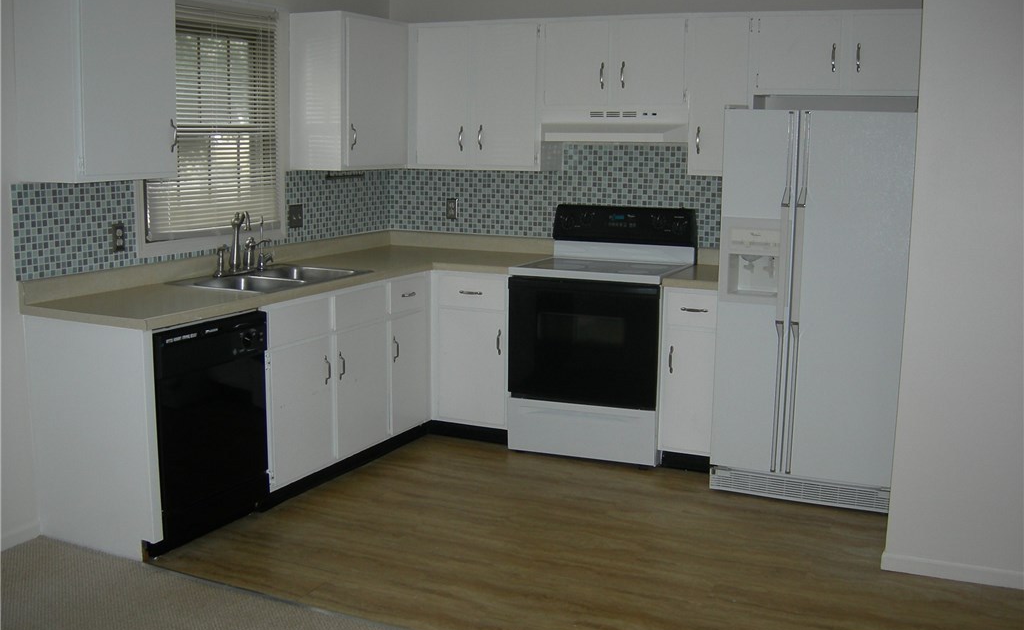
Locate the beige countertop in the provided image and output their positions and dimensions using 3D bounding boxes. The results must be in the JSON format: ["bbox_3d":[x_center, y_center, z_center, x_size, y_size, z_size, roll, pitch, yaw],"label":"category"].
[{"bbox_3d":[-0.319,-0.161,4.589,2.125,0.131,2.504,5,11,27],"label":"beige countertop"}]

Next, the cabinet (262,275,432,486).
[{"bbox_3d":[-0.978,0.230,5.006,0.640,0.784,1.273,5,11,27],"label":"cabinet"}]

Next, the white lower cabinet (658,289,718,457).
[{"bbox_3d":[0.937,0.224,5.085,0.275,0.784,0.605,5,11,27],"label":"white lower cabinet"}]

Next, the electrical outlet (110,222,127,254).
[{"bbox_3d":[-1.607,-0.318,4.356,0.012,0.121,0.069,5,11,27],"label":"electrical outlet"}]

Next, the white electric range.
[{"bbox_3d":[0.453,0.077,5.279,0.764,1.185,0.640,5,11,27],"label":"white electric range"}]

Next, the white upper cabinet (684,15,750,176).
[{"bbox_3d":[1.017,-1.029,5.029,0.281,0.753,0.319,5,10,25],"label":"white upper cabinet"}]

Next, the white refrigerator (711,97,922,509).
[{"bbox_3d":[1.394,-0.056,4.727,0.810,1.668,0.741,5,10,25],"label":"white refrigerator"}]

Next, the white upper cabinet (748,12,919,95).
[{"bbox_3d":[1.499,-1.159,4.722,0.810,0.377,0.330,5,11,27],"label":"white upper cabinet"}]

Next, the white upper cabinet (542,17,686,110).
[{"bbox_3d":[0.554,-1.226,5.227,0.761,0.443,0.319,5,10,25],"label":"white upper cabinet"}]

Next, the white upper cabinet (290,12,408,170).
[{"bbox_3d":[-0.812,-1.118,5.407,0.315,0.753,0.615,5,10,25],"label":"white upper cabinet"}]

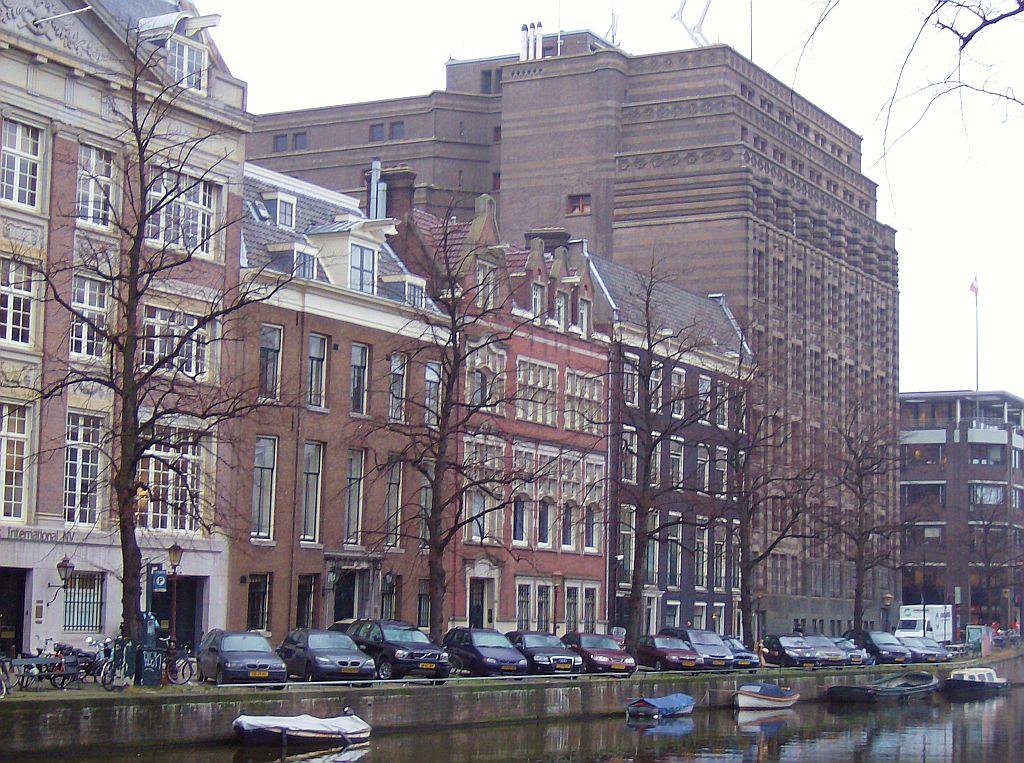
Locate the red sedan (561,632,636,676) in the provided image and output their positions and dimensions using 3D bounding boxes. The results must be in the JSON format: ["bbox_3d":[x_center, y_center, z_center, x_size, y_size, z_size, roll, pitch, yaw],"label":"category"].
[{"bbox_3d":[3.035,9.899,74.947,1.750,1.430,4.500,3,-7,-13],"label":"red sedan"}]

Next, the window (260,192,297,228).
[{"bbox_3d":[-8.364,-6.082,74.225,0.750,1.255,1.161,-2,-7,28],"label":"window"}]

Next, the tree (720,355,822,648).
[{"bbox_3d":[10.611,5.277,84.474,4.300,12.870,4.300,1,-7,0],"label":"tree"}]

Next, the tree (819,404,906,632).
[{"bbox_3d":[17.450,7.617,102.851,4.381,12.980,4.381,1,-7,0],"label":"tree"}]

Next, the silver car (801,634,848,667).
[{"bbox_3d":[13.924,12.458,95.758,1.760,1.570,4.300,3,-7,-16],"label":"silver car"}]

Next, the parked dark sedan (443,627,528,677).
[{"bbox_3d":[-0.858,8.784,66.859,1.730,1.560,4.200,4,-7,-21],"label":"parked dark sedan"}]

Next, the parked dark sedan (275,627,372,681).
[{"bbox_3d":[-5.248,7.701,57.947,1.850,1.471,4.840,4,-7,-21],"label":"parked dark sedan"}]

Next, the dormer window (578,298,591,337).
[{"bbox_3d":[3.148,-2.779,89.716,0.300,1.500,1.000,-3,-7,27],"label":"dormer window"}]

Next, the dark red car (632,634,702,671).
[{"bbox_3d":[5.853,10.581,80.302,1.720,1.420,4.350,3,-7,-18],"label":"dark red car"}]

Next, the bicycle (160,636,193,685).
[{"bbox_3d":[-9.233,7.387,54.500,1.750,1.170,0.600,1,-7,2],"label":"bicycle"}]

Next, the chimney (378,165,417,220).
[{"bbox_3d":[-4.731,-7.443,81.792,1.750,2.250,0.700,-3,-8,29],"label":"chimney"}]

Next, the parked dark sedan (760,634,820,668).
[{"bbox_3d":[12.245,12.095,92.434,1.740,1.460,4.300,3,-7,-11],"label":"parked dark sedan"}]

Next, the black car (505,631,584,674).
[{"bbox_3d":[0.880,9.329,70.786,1.840,1.445,4.850,4,-7,-20],"label":"black car"}]

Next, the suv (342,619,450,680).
[{"bbox_3d":[-3.515,7.961,61.111,1.900,1.768,4.800,5,-7,-27],"label":"suv"}]

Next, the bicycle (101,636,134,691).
[{"bbox_3d":[-9.548,6.849,50.000,0.600,1.170,1.750,5,-7,-28],"label":"bicycle"}]

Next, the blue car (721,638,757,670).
[{"bbox_3d":[8.659,11.235,85.721,1.730,1.480,4.200,3,-7,-18],"label":"blue car"}]

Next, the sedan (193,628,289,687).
[{"bbox_3d":[-7.226,7.418,55.306,1.770,1.430,4.450,3,-7,-17],"label":"sedan"}]

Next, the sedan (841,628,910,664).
[{"bbox_3d":[18.467,13.537,104.675,1.800,1.660,4.500,3,-7,-17],"label":"sedan"}]

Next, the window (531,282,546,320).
[{"bbox_3d":[1.122,-3.454,89.249,0.300,1.663,1.150,-2,-7,28],"label":"window"}]

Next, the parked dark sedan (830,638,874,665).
[{"bbox_3d":[15.429,12.958,99.014,1.780,1.400,4.500,4,-7,-20],"label":"parked dark sedan"}]

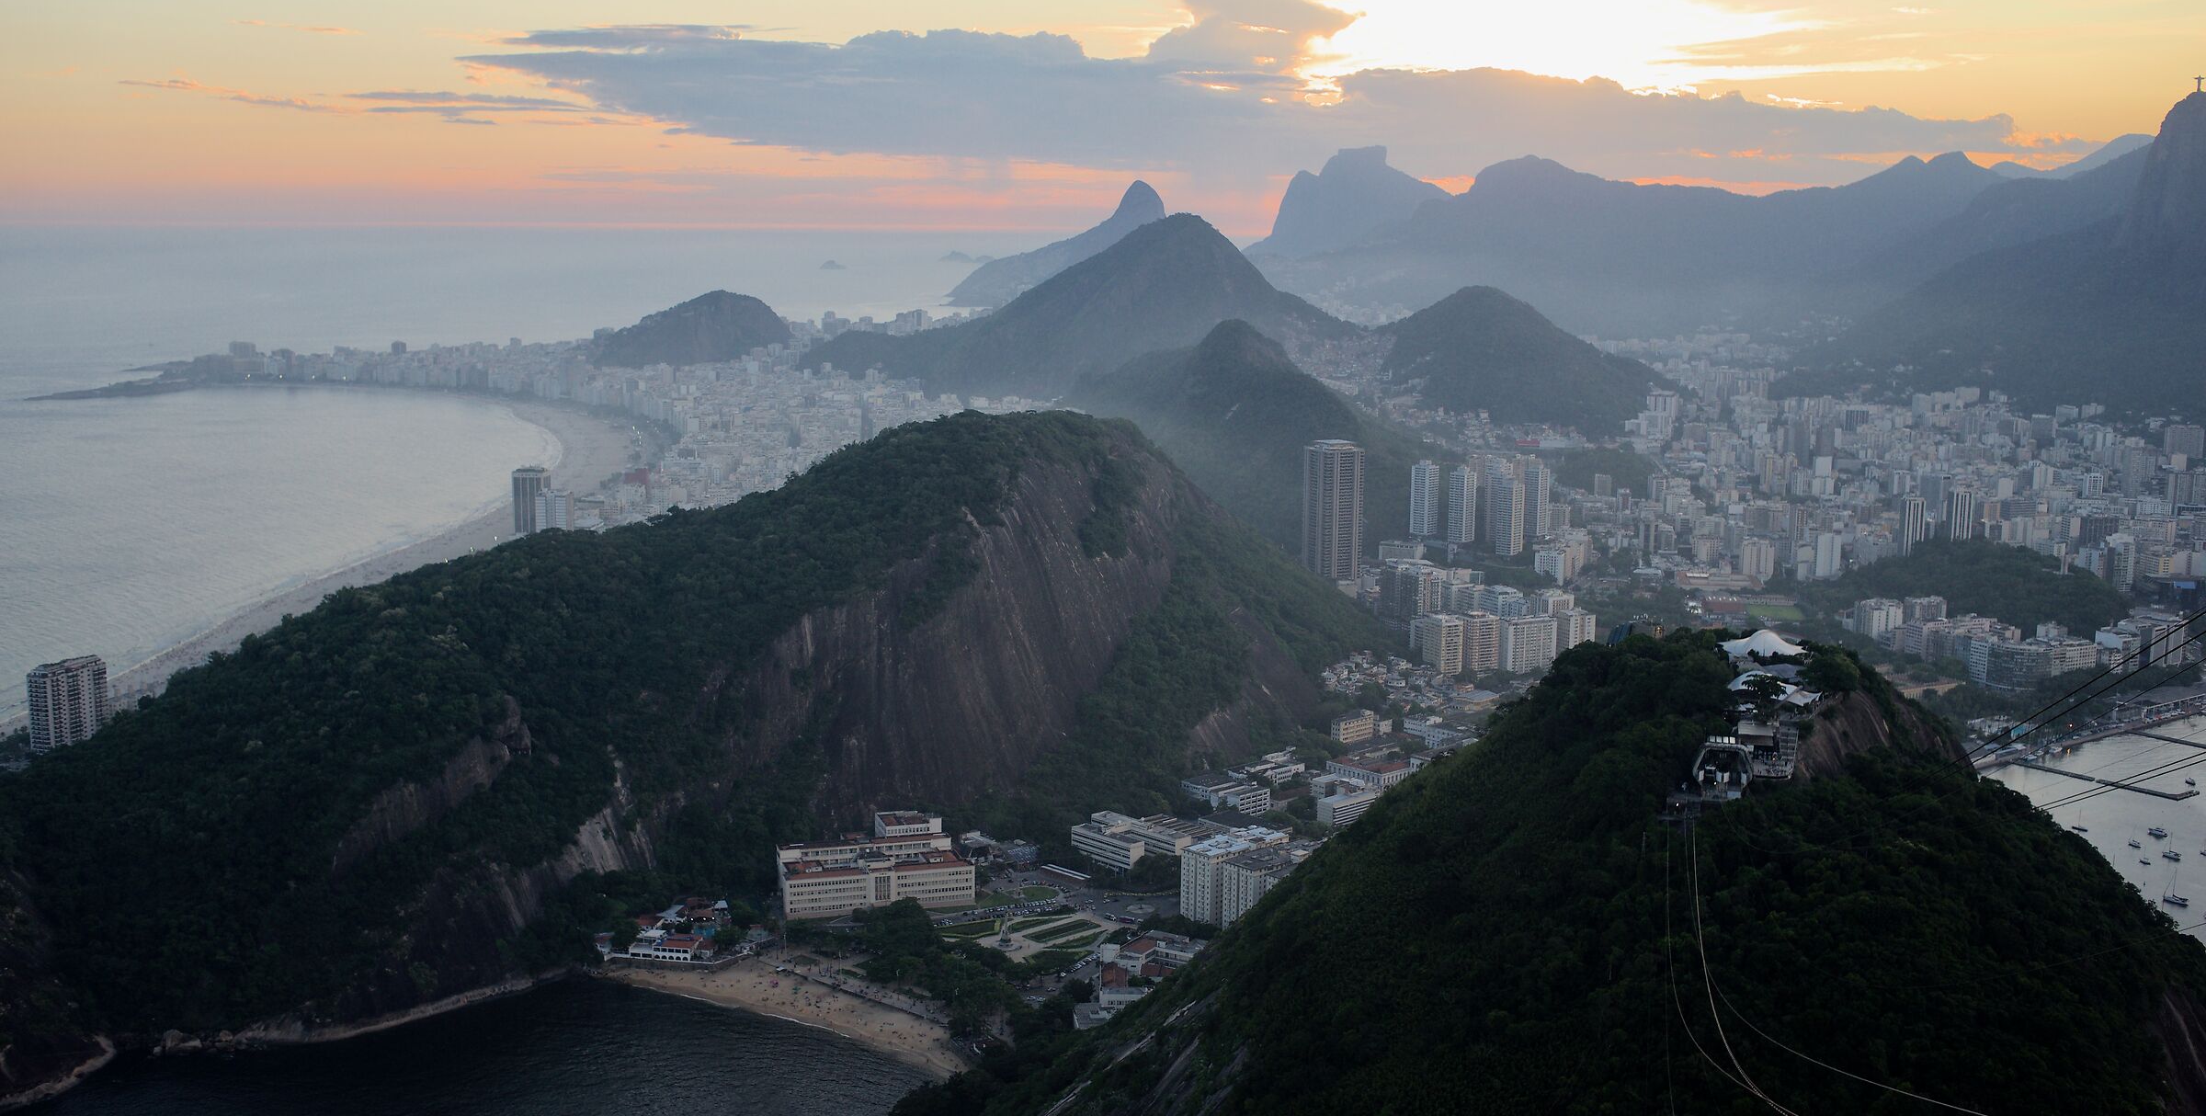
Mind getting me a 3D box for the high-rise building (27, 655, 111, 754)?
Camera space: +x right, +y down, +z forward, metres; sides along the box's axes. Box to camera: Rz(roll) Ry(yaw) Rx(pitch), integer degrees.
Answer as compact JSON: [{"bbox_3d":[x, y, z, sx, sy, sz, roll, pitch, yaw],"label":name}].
[{"bbox_3d":[-713.600,104.100,1483.400,18.500,61.000,46.000,5,10,25],"label":"high-rise building"}]

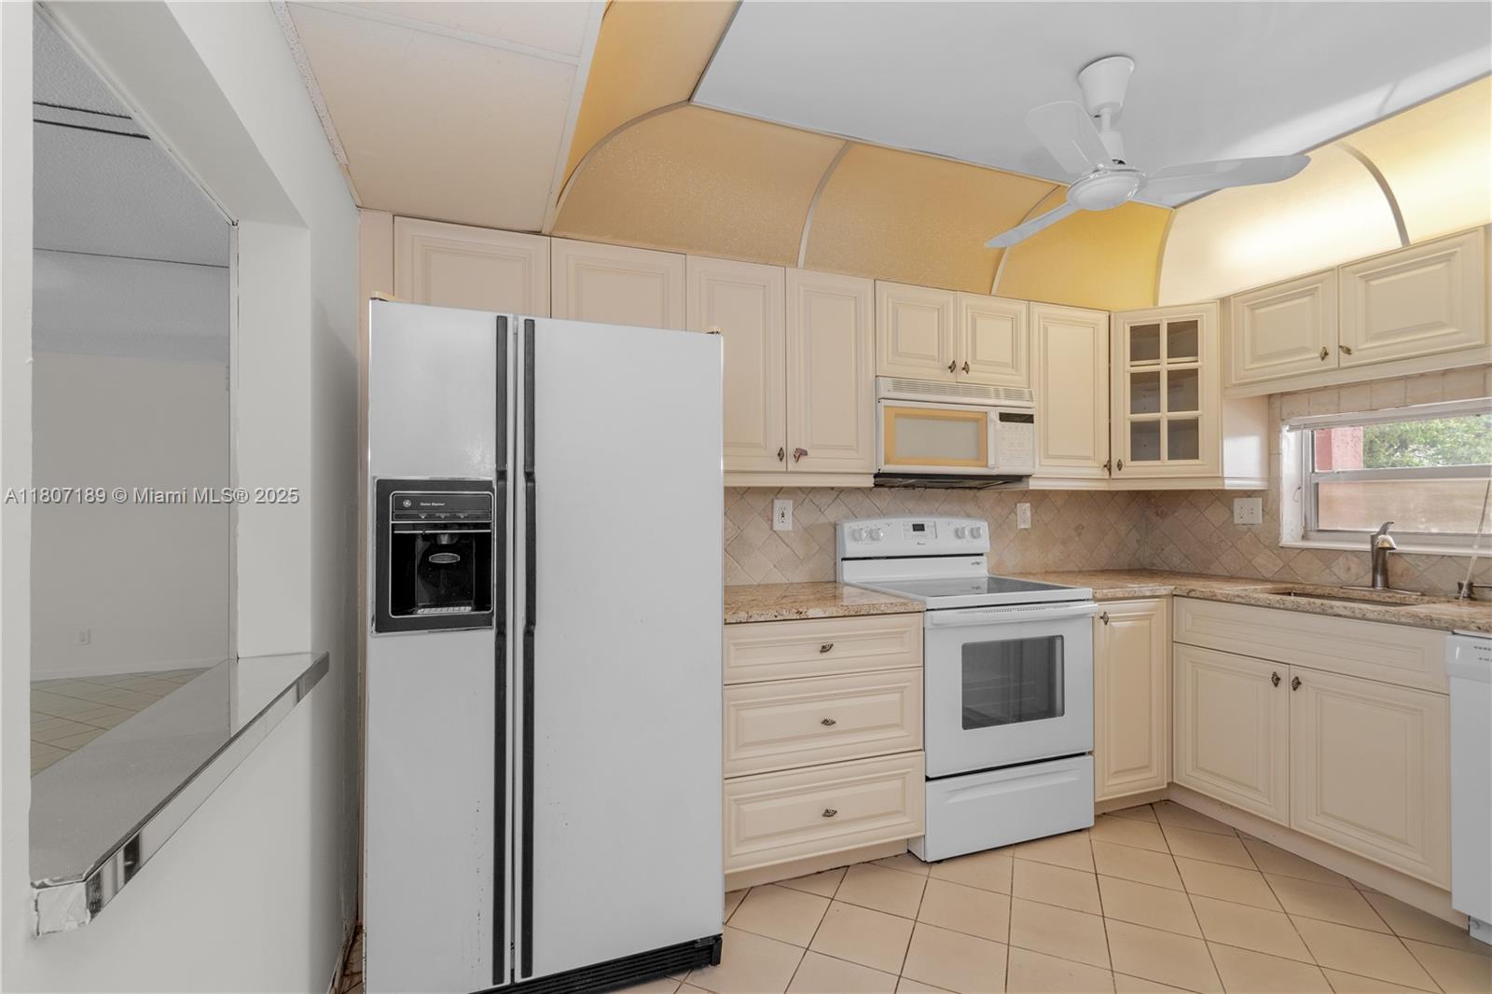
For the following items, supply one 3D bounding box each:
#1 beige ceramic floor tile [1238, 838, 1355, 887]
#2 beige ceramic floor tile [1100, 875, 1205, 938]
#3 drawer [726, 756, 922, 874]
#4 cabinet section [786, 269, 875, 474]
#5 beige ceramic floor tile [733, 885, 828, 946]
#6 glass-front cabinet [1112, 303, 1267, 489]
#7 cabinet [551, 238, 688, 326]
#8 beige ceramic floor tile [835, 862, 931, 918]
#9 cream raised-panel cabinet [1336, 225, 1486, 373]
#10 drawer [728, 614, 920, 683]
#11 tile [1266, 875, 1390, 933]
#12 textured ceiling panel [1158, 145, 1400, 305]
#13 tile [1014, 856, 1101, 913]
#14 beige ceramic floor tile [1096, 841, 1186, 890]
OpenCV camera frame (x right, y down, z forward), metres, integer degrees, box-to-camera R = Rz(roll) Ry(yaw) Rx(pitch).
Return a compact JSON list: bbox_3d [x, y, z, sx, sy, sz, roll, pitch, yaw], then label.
[{"bbox_3d":[1.933,1.292,2.198,0.252,0.010,0.252,-1,-2,25],"label":"beige ceramic floor tile"},{"bbox_3d":[1.238,1.267,1.920,0.249,0.012,0.249,-1,-2,25],"label":"beige ceramic floor tile"},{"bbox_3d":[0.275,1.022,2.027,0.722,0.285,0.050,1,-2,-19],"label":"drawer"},{"bbox_3d":[0.281,-0.476,2.558,0.382,0.772,0.325,0,-1,-19],"label":"cabinet section"},{"bbox_3d":[0.115,1.281,1.915,0.250,0.010,0.250,-1,-2,25],"label":"beige ceramic floor tile"},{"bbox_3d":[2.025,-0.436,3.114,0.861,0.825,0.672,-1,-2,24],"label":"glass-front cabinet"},{"bbox_3d":[-0.480,-0.666,2.262,0.455,0.370,0.330,0,-2,-20],"label":"cabinet"},{"bbox_3d":[0.453,1.283,2.037,0.250,0.010,0.250,-1,-2,25],"label":"beige ceramic floor tile"},{"bbox_3d":[2.403,-0.665,2.191,0.320,0.385,0.370,1,-2,-23],"label":"cream raised-panel cabinet"},{"bbox_3d":[0.190,0.499,2.258,0.750,0.187,0.450,0,-2,-20],"label":"drawer"},{"bbox_3d":[1.825,1.285,1.966,0.252,0.010,0.252,-1,-2,25],"label":"tile"},{"bbox_3d":[1.921,-0.993,2.465,0.380,0.310,0.870,1,-2,-23],"label":"textured ceiling panel"},{"bbox_3d":[1.022,1.287,2.057,0.252,0.010,0.252,-1,-2,25],"label":"tile"},{"bbox_3d":[1.362,1.291,2.181,0.252,0.010,0.252,-1,-2,25],"label":"beige ceramic floor tile"}]

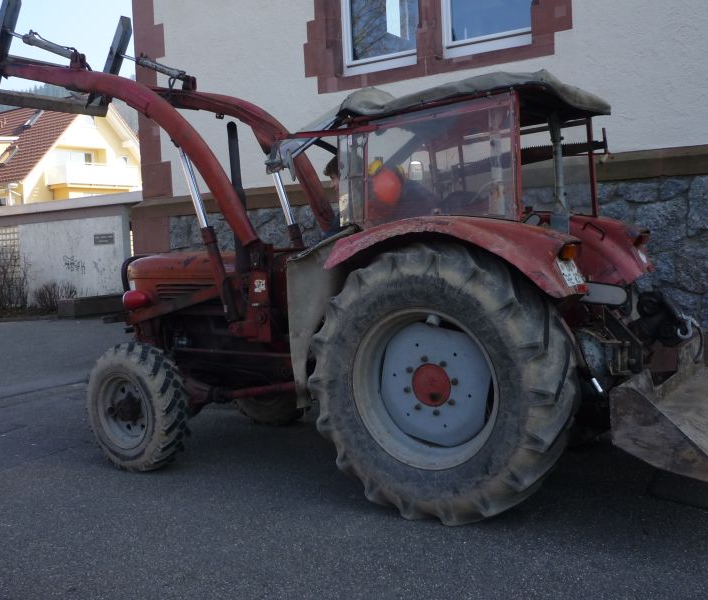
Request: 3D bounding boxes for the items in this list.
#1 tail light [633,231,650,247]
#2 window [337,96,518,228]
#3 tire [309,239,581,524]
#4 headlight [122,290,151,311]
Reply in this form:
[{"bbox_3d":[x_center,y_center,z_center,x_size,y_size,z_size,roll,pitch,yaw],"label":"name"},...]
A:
[{"bbox_3d":[1.689,-0.358,4.481,0.080,0.095,0.090,1,7,34],"label":"tail light"},{"bbox_3d":[0.339,-0.661,3.854,1.030,0.600,0.040,1,7,34],"label":"window"},{"bbox_3d":[0.421,0.428,3.894,1.400,1.400,0.380,1,7,34],"label":"tire"},{"bbox_3d":[-1.572,0.004,5.511,0.190,0.150,0.150,1,7,34],"label":"headlight"}]

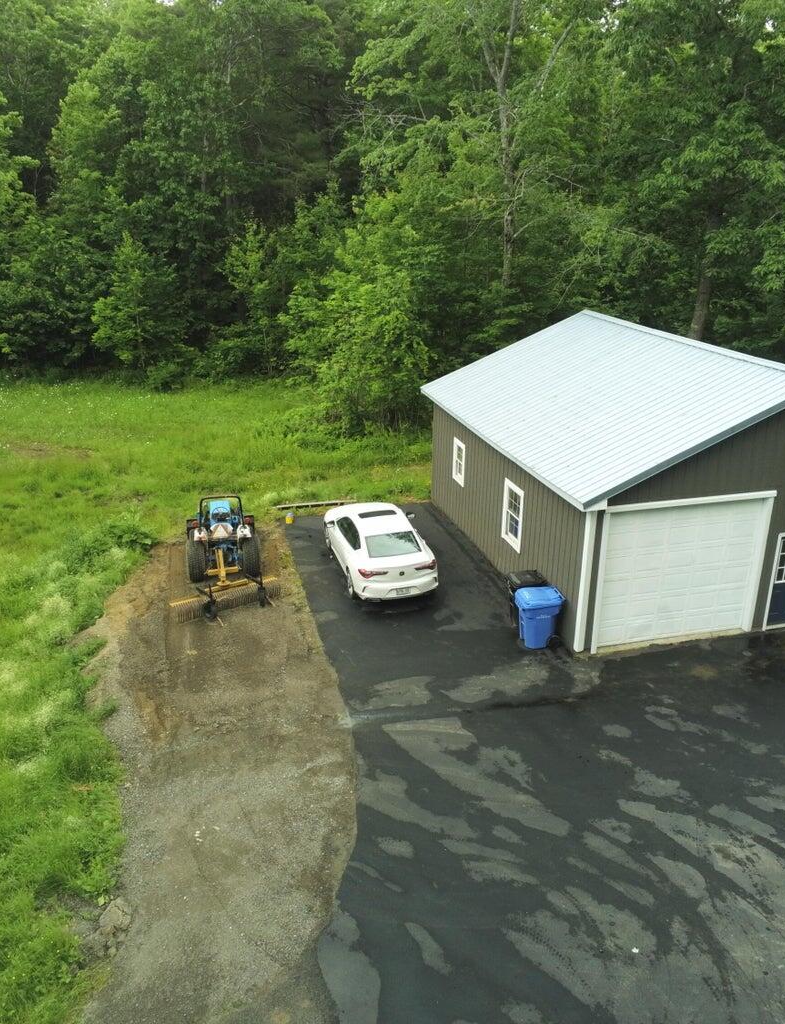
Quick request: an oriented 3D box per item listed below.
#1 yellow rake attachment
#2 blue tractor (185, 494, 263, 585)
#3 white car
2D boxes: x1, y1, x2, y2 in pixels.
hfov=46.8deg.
[{"bbox_3d":[-3.814,1.578,19.893,2.420,1.000,1.550,-11,23,-29],"label":"yellow rake attachment"},{"bbox_3d":[-4.195,0.186,22.091,1.720,2.120,3.600,-4,20,-13],"label":"blue tractor"},{"bbox_3d":[-0.368,0.668,21.818,1.930,1.440,4.940,-4,20,-13],"label":"white car"}]

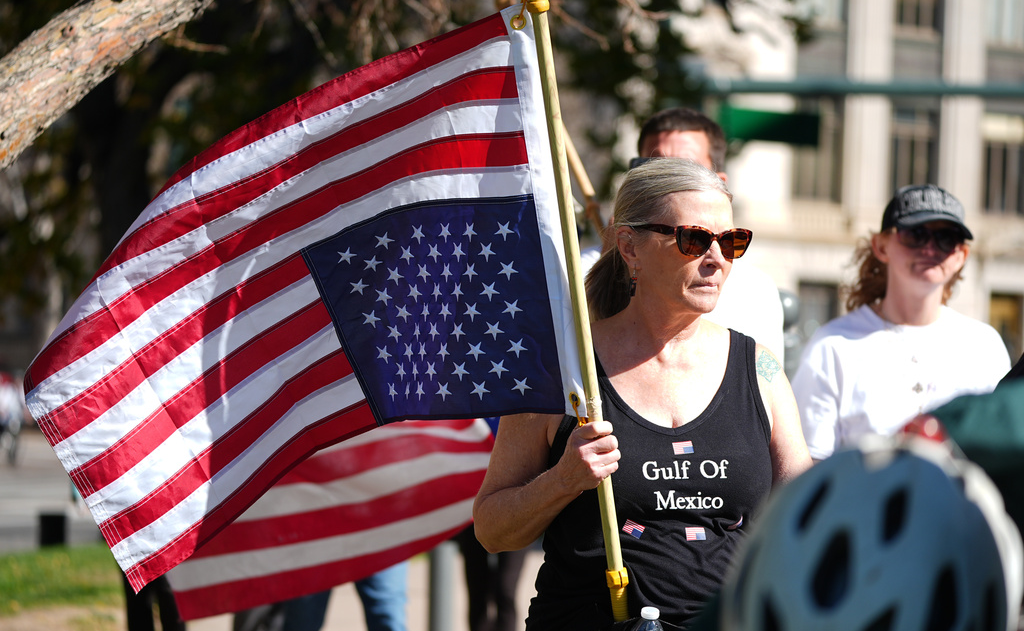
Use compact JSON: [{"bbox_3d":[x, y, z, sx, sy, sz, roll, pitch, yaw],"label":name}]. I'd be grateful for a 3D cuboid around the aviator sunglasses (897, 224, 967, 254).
[{"bbox_3d":[0.827,-0.154,8.998,0.140,0.052,0.140,6,0,-13],"label":"aviator sunglasses"}]

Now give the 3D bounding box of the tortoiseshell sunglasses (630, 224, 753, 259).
[{"bbox_3d":[0.250,-0.109,6.503,0.146,0.052,0.145,3,0,-41],"label":"tortoiseshell sunglasses"}]

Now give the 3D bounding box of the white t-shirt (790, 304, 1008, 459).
[{"bbox_3d":[0.803,0.301,9.080,0.500,0.660,0.280,2,-1,-7],"label":"white t-shirt"}]

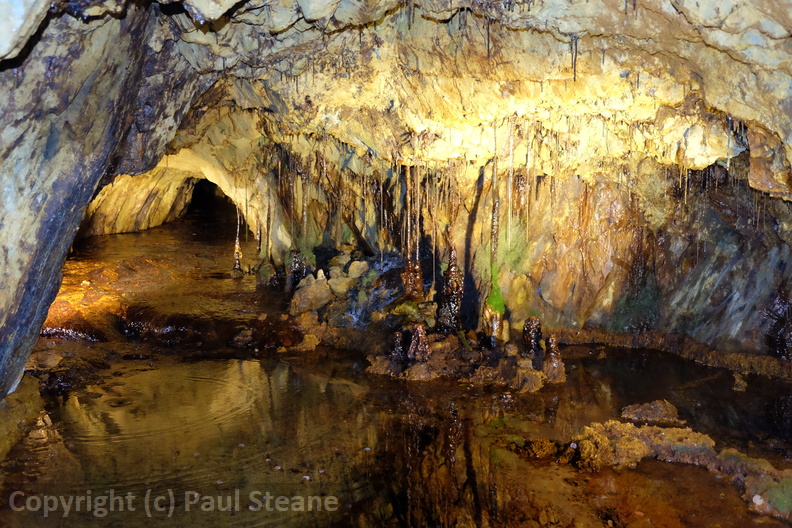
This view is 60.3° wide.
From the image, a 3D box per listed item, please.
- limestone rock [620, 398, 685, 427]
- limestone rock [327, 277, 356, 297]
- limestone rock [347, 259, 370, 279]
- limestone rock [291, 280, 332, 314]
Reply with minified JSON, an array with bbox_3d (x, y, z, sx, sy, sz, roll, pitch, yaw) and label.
[{"bbox_3d":[1.395,0.806,3.716,0.335,0.105,0.220,1,6,12],"label":"limestone rock"},{"bbox_3d":[-0.488,0.205,6.248,0.250,0.165,0.200,0,6,0],"label":"limestone rock"},{"bbox_3d":[-0.353,0.051,6.455,0.215,0.150,0.170,0,6,0],"label":"limestone rock"},{"bbox_3d":[-0.748,0.286,6.075,0.360,0.290,0.270,0,6,0],"label":"limestone rock"}]

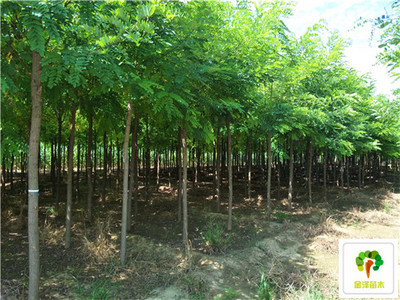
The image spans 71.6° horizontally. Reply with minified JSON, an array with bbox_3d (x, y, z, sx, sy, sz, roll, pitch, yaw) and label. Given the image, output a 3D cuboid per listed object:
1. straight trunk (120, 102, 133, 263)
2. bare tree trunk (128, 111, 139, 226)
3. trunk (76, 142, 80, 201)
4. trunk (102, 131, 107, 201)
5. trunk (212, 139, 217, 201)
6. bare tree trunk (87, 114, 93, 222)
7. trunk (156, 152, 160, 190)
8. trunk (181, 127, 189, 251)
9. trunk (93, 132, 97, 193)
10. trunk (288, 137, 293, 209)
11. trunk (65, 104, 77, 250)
[{"bbox_3d":[-1.055,0.461,4.004,0.085,2.354,0.085,2,-2,0],"label":"straight trunk"},{"bbox_3d":[-1.313,0.395,5.489,0.085,2.353,0.085,3,-1,0],"label":"bare tree trunk"},{"bbox_3d":[-3.715,0.689,8.501,0.070,1.837,0.070,0,-1,0],"label":"trunk"},{"bbox_3d":[-3.500,0.564,10.195,0.090,2.570,0.090,0,-2,0],"label":"trunk"},{"bbox_3d":[0.469,0.625,8.679,0.070,1.970,0.070,-2,-1,0],"label":"trunk"},{"bbox_3d":[-2.624,0.435,6.651,0.090,2.586,0.090,0,-2,0],"label":"bare tree trunk"},{"bbox_3d":[-1.683,0.872,11.253,0.070,1.541,0.070,1,-1,0],"label":"trunk"},{"bbox_3d":[-0.241,0.633,4.584,0.080,2.050,0.080,-1,-2,0],"label":"trunk"},{"bbox_3d":[-4.793,0.566,12.659,0.085,2.736,0.085,0,-2,0],"label":"trunk"},{"bbox_3d":[2.427,0.616,7.441,0.070,1.956,0.070,1,-1,0],"label":"trunk"},{"bbox_3d":[-2.031,0.403,4.393,0.085,2.309,0.085,3,-1,0],"label":"trunk"}]

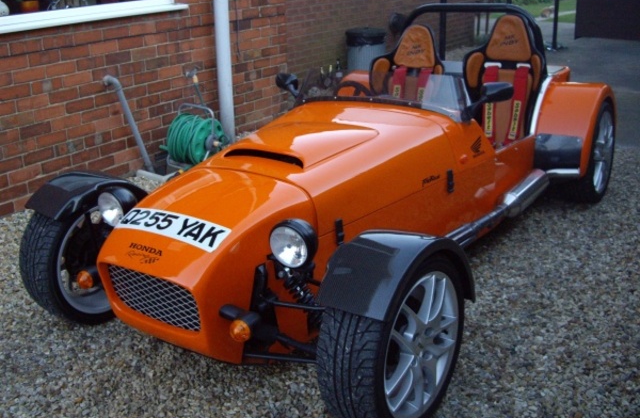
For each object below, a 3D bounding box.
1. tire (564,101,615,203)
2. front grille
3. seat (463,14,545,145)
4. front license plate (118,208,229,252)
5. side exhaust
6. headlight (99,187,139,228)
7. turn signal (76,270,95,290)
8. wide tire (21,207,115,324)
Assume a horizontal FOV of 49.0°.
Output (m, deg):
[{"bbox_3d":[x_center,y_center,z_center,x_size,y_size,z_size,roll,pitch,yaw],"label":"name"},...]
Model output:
[{"bbox_3d":[1.432,-0.303,3.797,0.210,0.550,0.550,10,23,33],"label":"tire"},{"bbox_3d":[-0.500,0.262,2.137,0.360,0.170,0.050,10,23,33],"label":"front grille"},{"bbox_3d":[0.845,-0.499,3.503,0.440,0.860,0.600,10,23,33],"label":"seat"},{"bbox_3d":[-0.453,0.065,2.212,0.450,0.030,0.107,10,44,34],"label":"front license plate"},{"bbox_3d":[0.831,-0.010,3.190,0.120,0.125,1.160,10,21,34],"label":"side exhaust"},{"bbox_3d":[-0.692,-0.018,2.475,0.143,0.143,0.115,10,23,33],"label":"headlight"},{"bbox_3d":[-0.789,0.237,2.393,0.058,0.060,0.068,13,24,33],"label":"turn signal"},{"bbox_3d":[-0.891,0.180,2.752,0.210,0.550,0.550,11,23,34],"label":"wide tire"}]

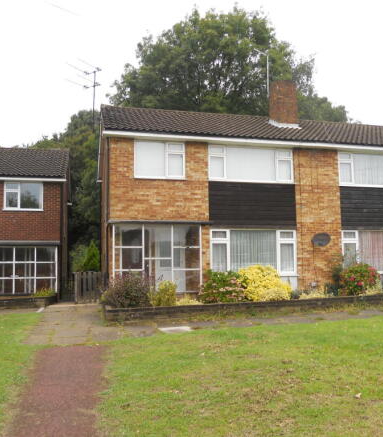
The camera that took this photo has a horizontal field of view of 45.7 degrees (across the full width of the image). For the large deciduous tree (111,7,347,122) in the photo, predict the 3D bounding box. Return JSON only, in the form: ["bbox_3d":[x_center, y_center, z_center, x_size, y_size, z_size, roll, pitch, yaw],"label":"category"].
[{"bbox_3d":[2.180,-5.091,29.604,15.500,18.031,14.000,1,-6,-15],"label":"large deciduous tree"}]

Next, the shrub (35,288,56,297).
[{"bbox_3d":[-5.384,2.772,16.752,0.850,0.382,0.600,1,-6,-12],"label":"shrub"}]

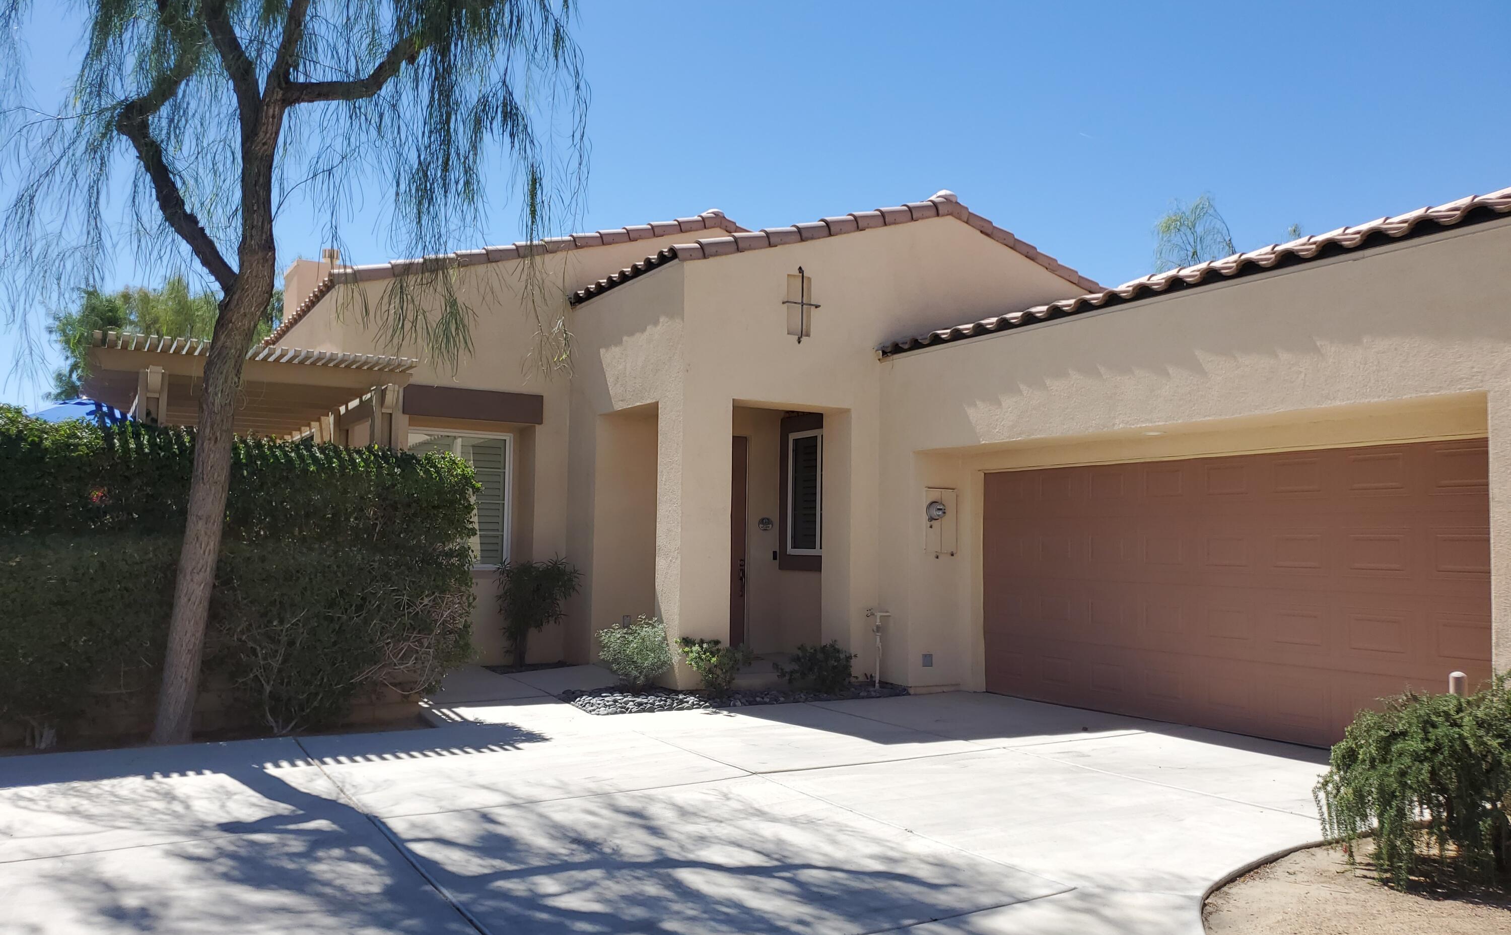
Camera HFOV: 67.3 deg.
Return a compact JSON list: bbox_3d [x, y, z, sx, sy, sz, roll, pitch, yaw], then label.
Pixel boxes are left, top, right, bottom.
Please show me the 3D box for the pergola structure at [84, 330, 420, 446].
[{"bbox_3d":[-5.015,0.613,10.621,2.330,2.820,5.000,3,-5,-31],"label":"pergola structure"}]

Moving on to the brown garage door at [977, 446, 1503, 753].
[{"bbox_3d":[3.391,0.954,8.738,0.080,2.080,4.700,3,-5,-31],"label":"brown garage door"}]

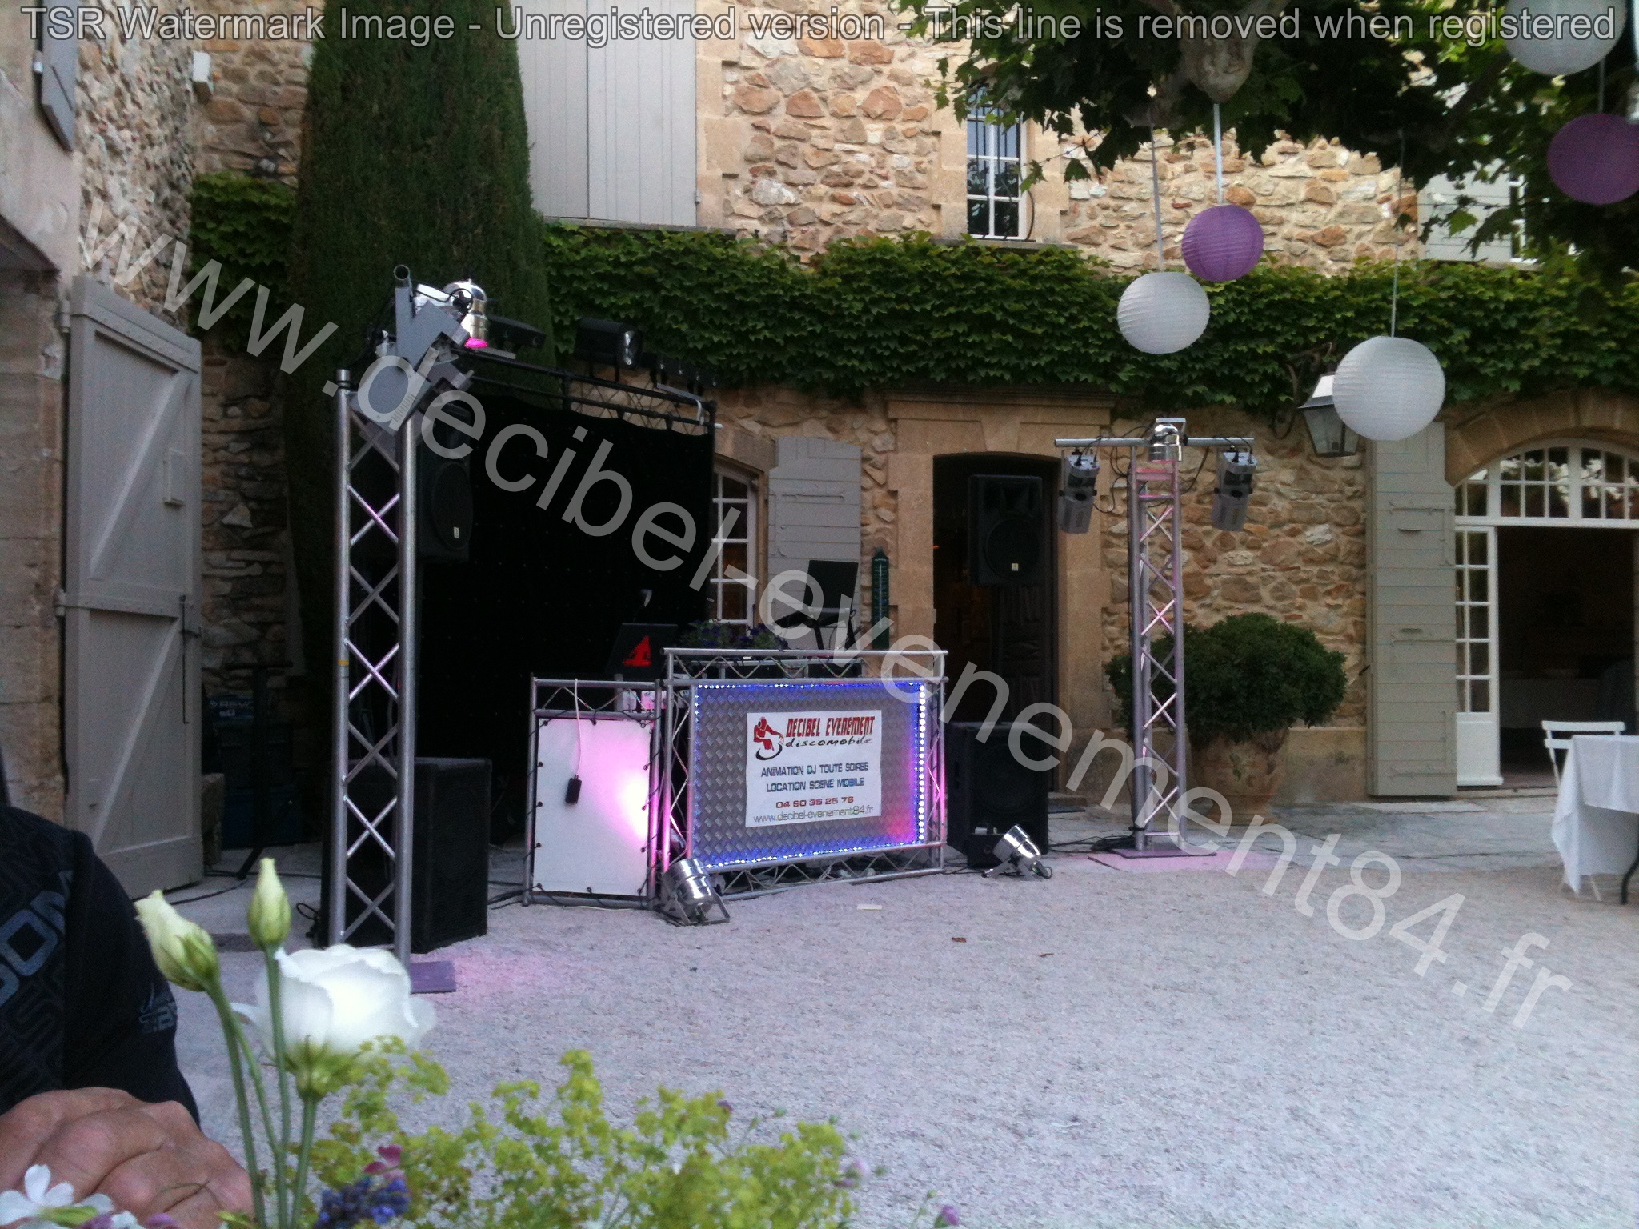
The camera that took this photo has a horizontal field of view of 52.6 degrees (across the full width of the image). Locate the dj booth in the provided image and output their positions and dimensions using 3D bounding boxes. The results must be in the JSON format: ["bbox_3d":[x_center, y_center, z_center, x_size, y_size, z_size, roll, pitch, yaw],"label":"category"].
[{"bbox_3d":[-0.369,0.722,7.810,2.150,1.100,0.650,1,-2,-44],"label":"dj booth"}]

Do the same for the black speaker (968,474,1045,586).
[{"bbox_3d":[1.031,-0.460,9.080,0.365,0.590,0.330,1,-2,-14],"label":"black speaker"}]

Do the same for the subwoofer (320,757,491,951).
[{"bbox_3d":[-1.547,0.896,6.200,0.465,0.650,0.440,0,-2,18],"label":"subwoofer"}]

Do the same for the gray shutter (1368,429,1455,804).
[{"bbox_3d":[4.239,-0.028,11.850,0.580,2.650,0.130,0,-2,-4],"label":"gray shutter"}]

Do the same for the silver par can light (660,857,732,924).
[{"bbox_3d":[-0.520,1.132,6.877,0.240,0.240,0.250,1,-2,-40],"label":"silver par can light"}]

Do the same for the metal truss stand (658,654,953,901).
[{"bbox_3d":[-0.072,0.722,7.792,1.800,1.100,0.180,1,-2,-44],"label":"metal truss stand"}]

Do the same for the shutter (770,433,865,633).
[{"bbox_3d":[-0.025,-0.392,10.924,0.645,1.551,0.050,0,-1,-13],"label":"shutter"}]

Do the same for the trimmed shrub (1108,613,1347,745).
[{"bbox_3d":[2.641,0.415,10.743,1.500,0.856,1.350,0,-1,-13],"label":"trimmed shrub"}]

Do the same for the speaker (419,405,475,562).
[{"bbox_3d":[-1.545,-0.492,6.292,0.360,0.585,0.380,0,-1,20],"label":"speaker"}]

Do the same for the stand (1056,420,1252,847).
[{"bbox_3d":[1.886,0.108,9.300,1.120,2.393,0.500,0,-1,2],"label":"stand"}]

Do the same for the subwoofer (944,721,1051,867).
[{"bbox_3d":[0.971,0.966,9.119,0.440,0.670,0.520,0,-1,-8],"label":"subwoofer"}]

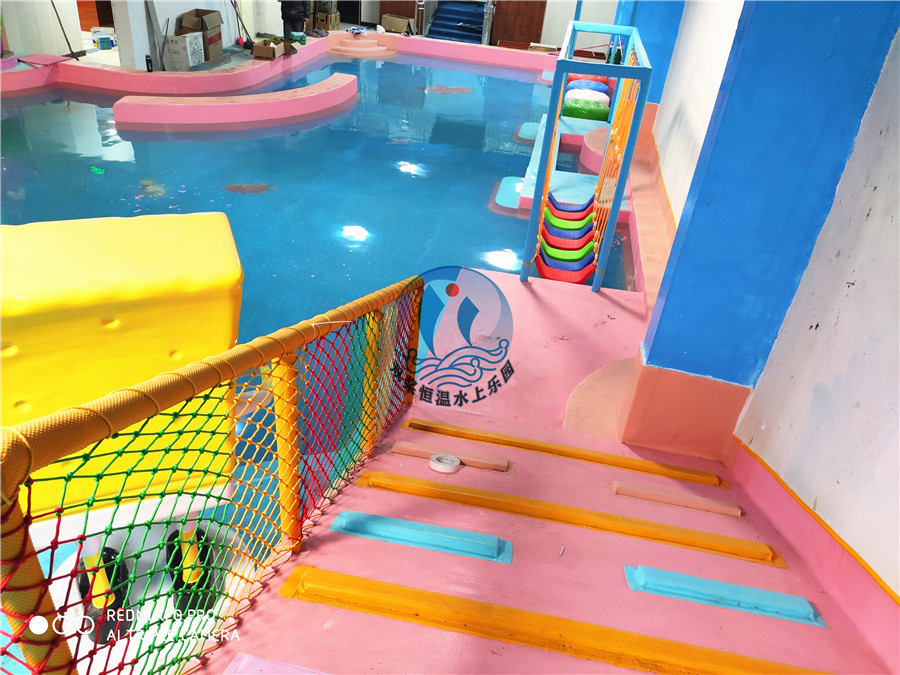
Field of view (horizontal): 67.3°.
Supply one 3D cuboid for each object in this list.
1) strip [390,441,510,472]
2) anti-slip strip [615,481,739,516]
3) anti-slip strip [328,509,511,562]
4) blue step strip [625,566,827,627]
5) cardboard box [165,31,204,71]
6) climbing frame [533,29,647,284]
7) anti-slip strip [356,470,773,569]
[{"bbox_3d":[0.002,0.602,3.418,0.580,0.034,0.082,9,10,7],"label":"strip"},{"bbox_3d":[1.095,0.781,3.269,0.581,0.034,0.082,9,10,7],"label":"anti-slip strip"},{"bbox_3d":[-0.103,0.735,2.538,0.683,0.040,0.140,9,10,7],"label":"anti-slip strip"},{"bbox_3d":[0.978,0.913,2.409,0.662,0.040,0.140,9,10,7],"label":"blue step strip"},{"bbox_3d":[-4.636,-5.013,11.818,0.425,0.523,0.580,6,32,2],"label":"cardboard box"},{"bbox_3d":[1.304,-1.881,6.526,0.692,1.836,2.665,9,32,7],"label":"climbing frame"},{"bbox_3d":[0.489,0.759,2.894,1.802,0.040,0.140,9,10,7],"label":"anti-slip strip"}]

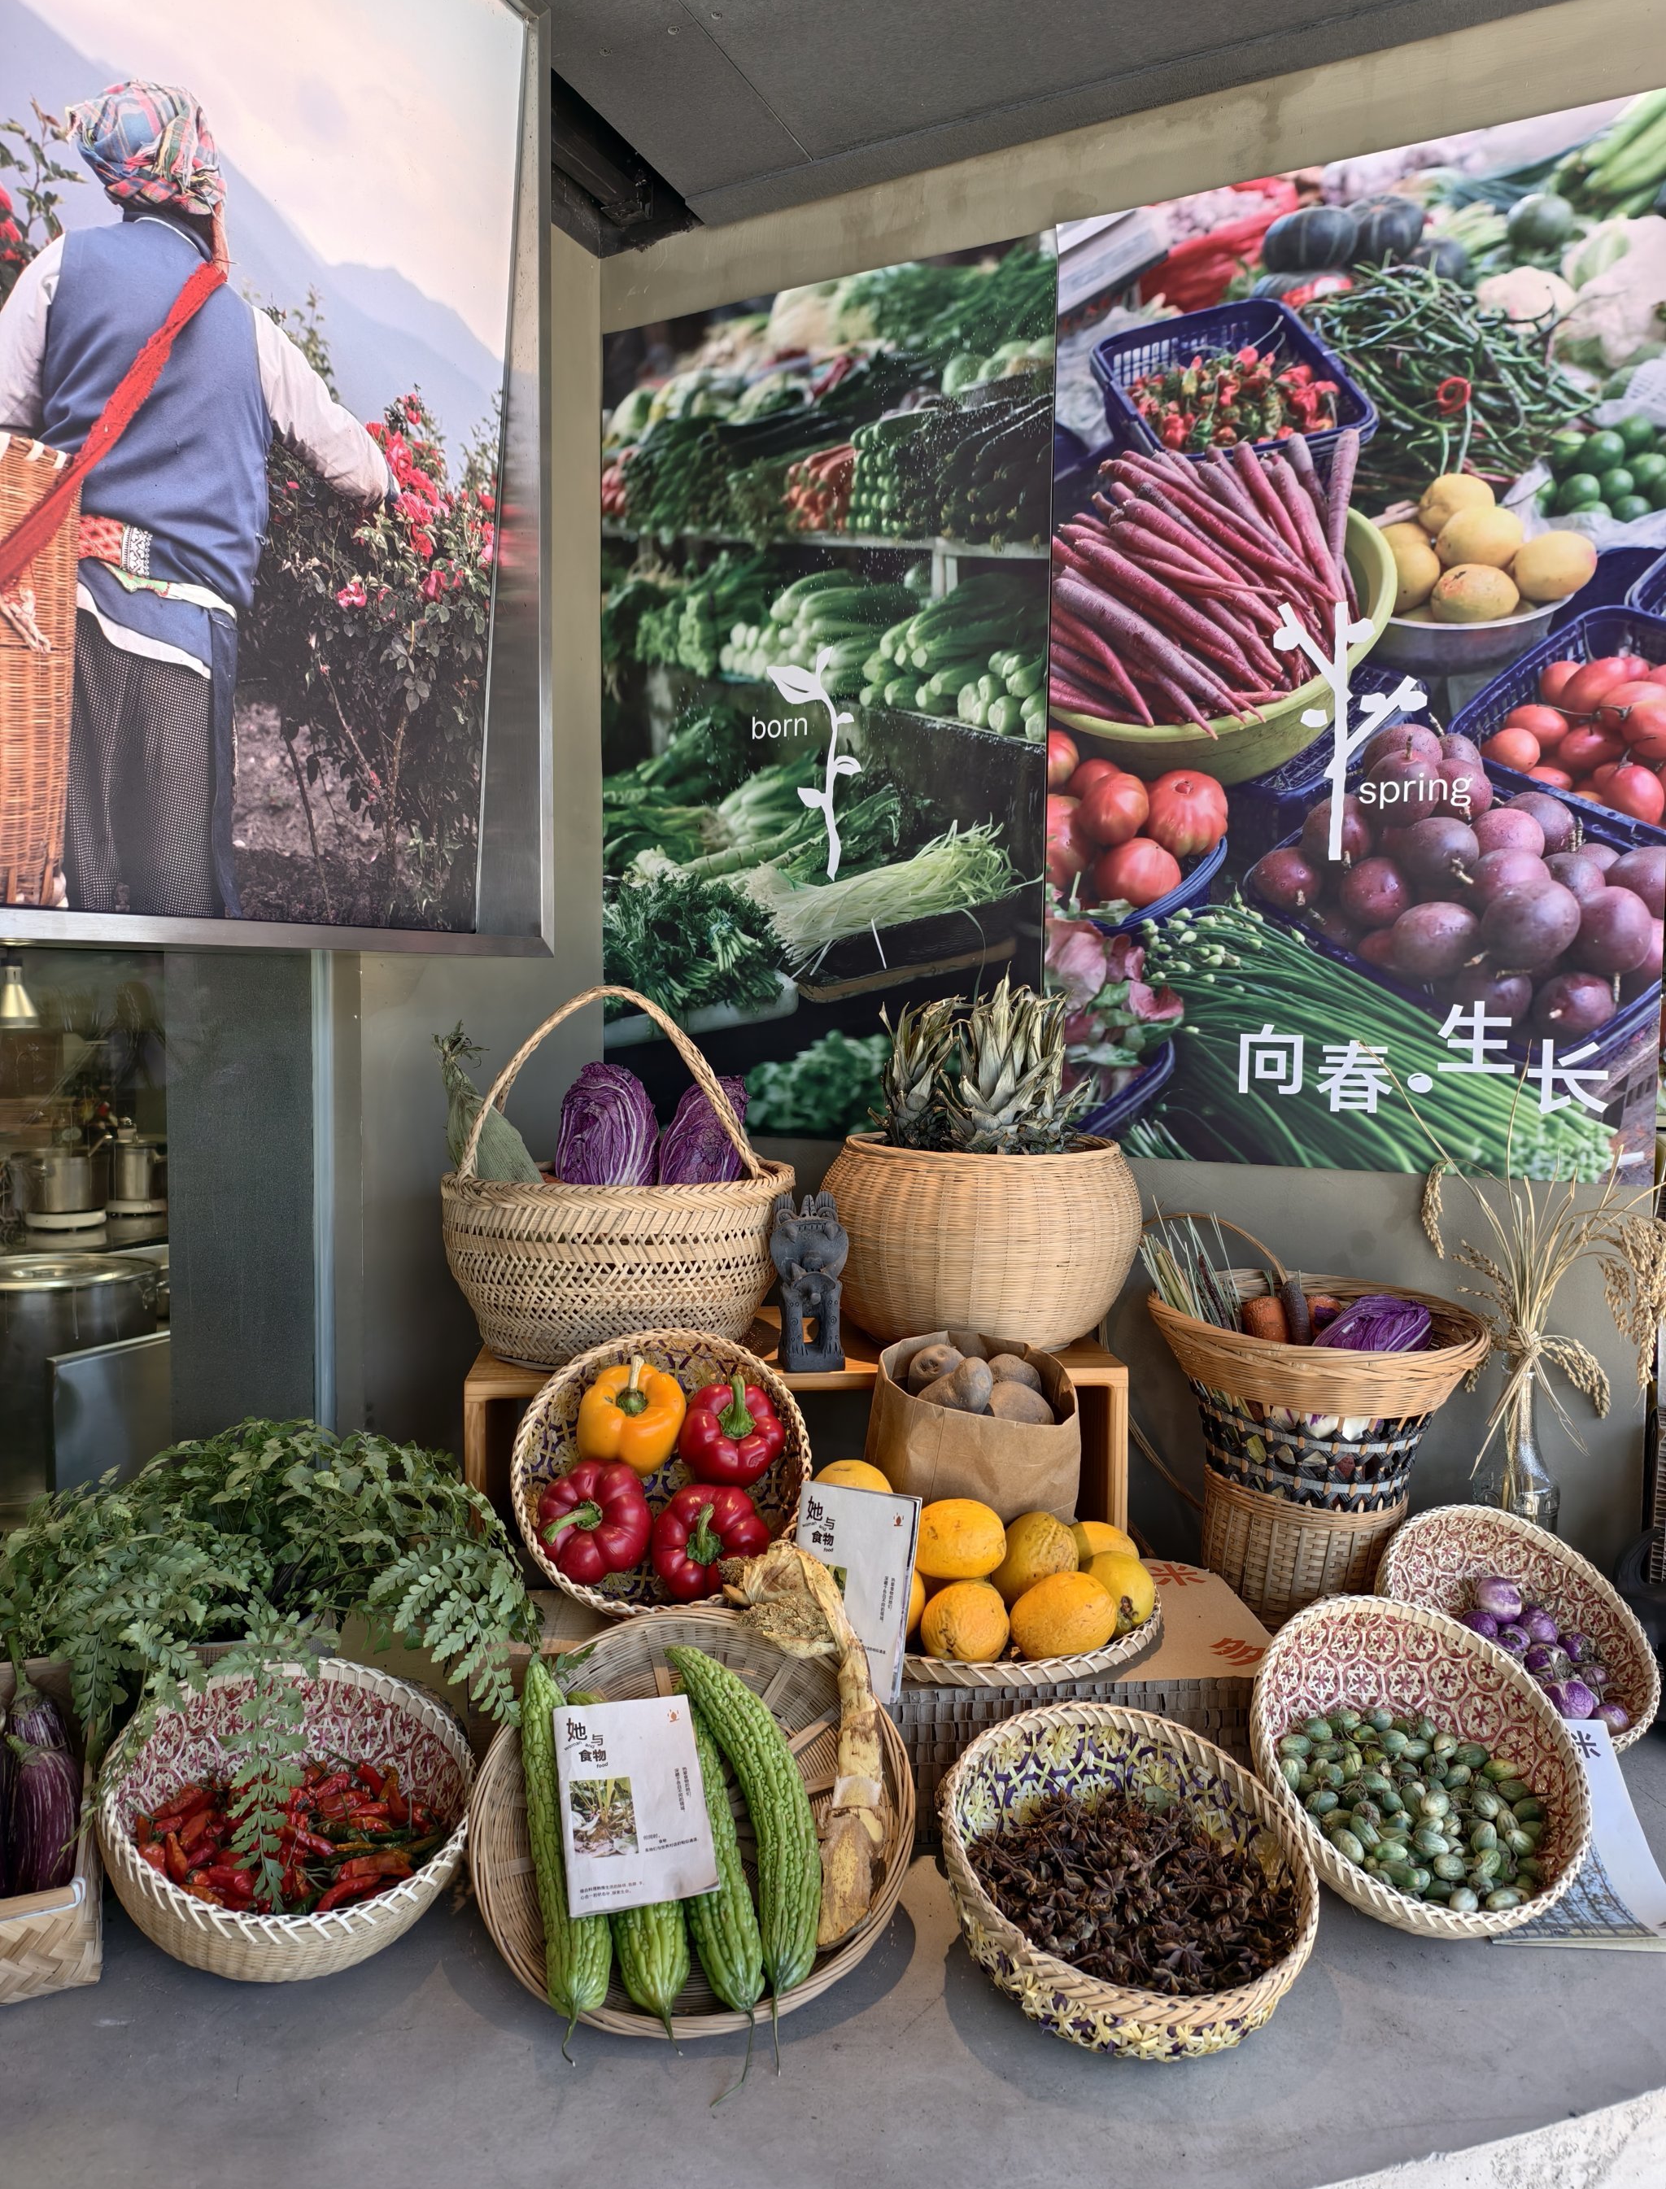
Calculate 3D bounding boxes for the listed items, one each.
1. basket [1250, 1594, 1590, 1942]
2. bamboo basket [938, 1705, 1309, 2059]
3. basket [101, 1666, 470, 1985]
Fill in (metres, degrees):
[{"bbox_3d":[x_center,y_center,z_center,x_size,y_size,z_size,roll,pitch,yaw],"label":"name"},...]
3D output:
[{"bbox_3d":[0.447,0.537,1.160,0.258,0.104,0.258,4,36,-6],"label":"basket"},{"bbox_3d":[0.197,0.553,1.028,0.255,0.100,0.255,6,20,-2],"label":"bamboo basket"},{"bbox_3d":[-0.397,0.544,1.087,0.263,0.106,0.263,10,12,-6],"label":"basket"}]

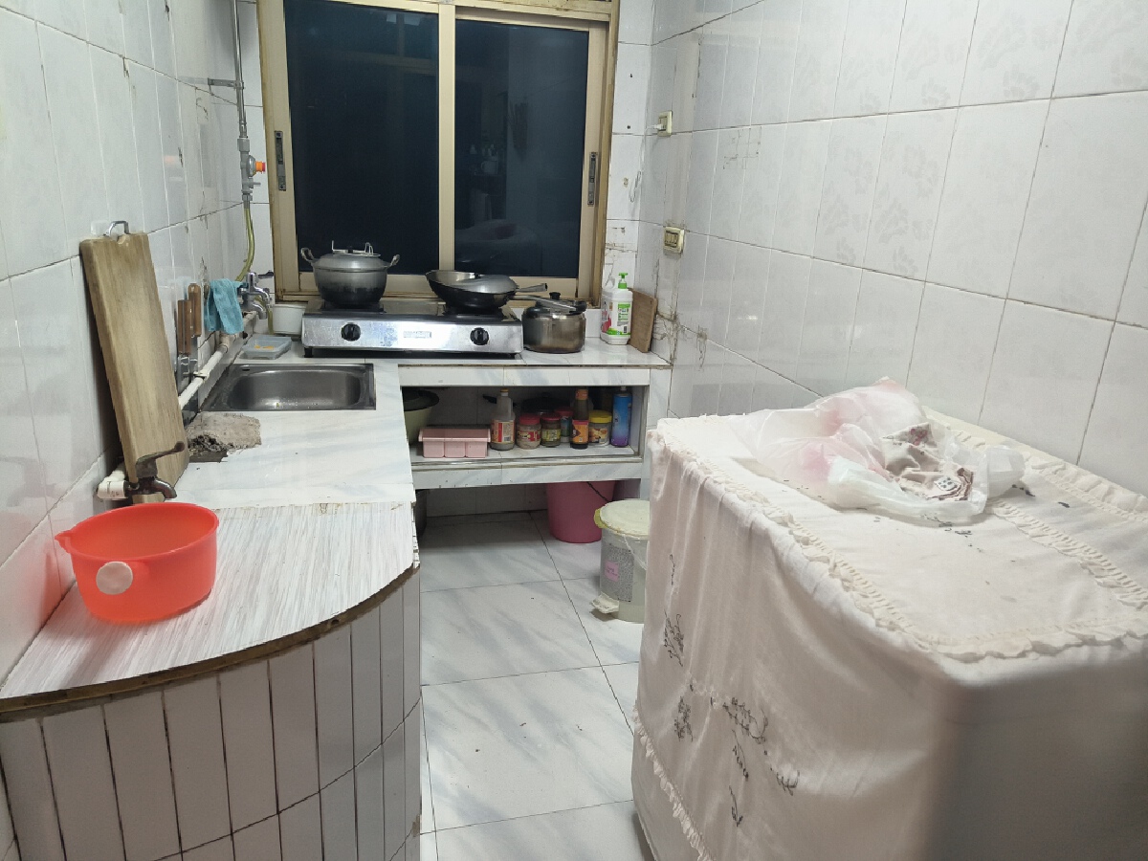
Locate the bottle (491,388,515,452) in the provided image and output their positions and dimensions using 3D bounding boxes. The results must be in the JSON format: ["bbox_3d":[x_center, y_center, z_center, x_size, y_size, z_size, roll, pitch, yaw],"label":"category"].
[{"bbox_3d":[-0.250,-0.043,2.803,0.085,0.216,0.085,1,18,-5],"label":"bottle"}]

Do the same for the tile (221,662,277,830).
[{"bbox_3d":[-0.419,0.406,1.022,0.060,0.240,0.009,-11,22,-37],"label":"tile"}]

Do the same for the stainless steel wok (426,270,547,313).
[{"bbox_3d":[-0.313,-0.487,2.777,0.405,0.120,0.320,-2,18,-14],"label":"stainless steel wok"}]

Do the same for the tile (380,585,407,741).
[{"bbox_3d":[-0.286,0.365,1.239,0.012,0.243,0.061,10,19,20],"label":"tile"}]

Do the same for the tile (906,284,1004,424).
[{"bbox_3d":[0.673,-0.100,1.425,0.012,0.300,0.200,-2,18,-14],"label":"tile"}]

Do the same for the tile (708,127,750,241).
[{"bbox_3d":[0.440,-0.694,2.246,0.010,0.298,0.200,-2,18,-14],"label":"tile"}]

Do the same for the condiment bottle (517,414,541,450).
[{"bbox_3d":[-0.162,0.002,2.863,0.084,0.106,0.084,-2,18,-14],"label":"condiment bottle"}]

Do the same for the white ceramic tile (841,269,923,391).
[{"bbox_3d":[0.620,-0.162,1.601,0.012,0.300,0.200,-2,18,-14],"label":"white ceramic tile"}]

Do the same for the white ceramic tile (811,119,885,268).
[{"bbox_3d":[0.587,-0.508,1.694,0.010,0.298,0.200,-2,18,-14],"label":"white ceramic tile"}]

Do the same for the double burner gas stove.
[{"bbox_3d":[-0.533,-0.360,2.716,0.700,0.155,0.370,0,18,-10],"label":"double burner gas stove"}]

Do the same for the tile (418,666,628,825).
[{"bbox_3d":[-0.104,0.751,1.943,0.500,0.010,0.500,-1,18,-14],"label":"tile"}]

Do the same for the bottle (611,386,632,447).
[{"bbox_3d":[0.171,-0.051,2.828,0.059,0.216,0.059,3,18,-1],"label":"bottle"}]

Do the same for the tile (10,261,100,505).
[{"bbox_3d":[-0.695,-0.066,1.065,0.012,0.300,0.200,-1,18,-14],"label":"tile"}]

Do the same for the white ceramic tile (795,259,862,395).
[{"bbox_3d":[0.572,-0.224,1.785,0.012,0.300,0.200,-2,18,-14],"label":"white ceramic tile"}]

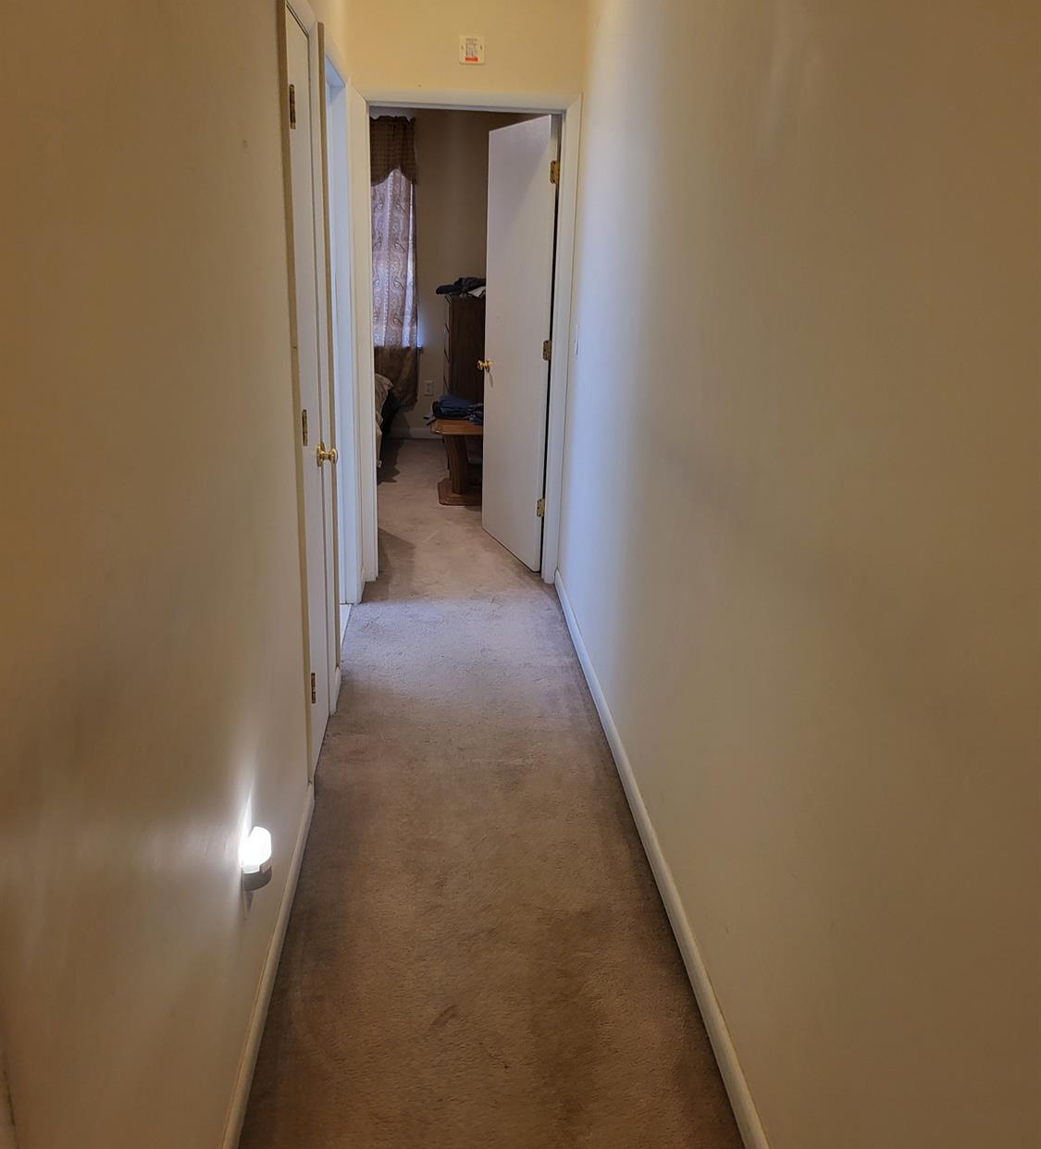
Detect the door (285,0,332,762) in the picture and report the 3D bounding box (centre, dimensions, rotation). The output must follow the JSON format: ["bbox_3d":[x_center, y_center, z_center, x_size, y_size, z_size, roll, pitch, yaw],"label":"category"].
[{"bbox_3d":[-0.601,-0.408,2.672,0.040,2.010,0.460,0,19,-5],"label":"door"}]

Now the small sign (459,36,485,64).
[{"bbox_3d":[-0.190,-2.064,3.788,0.100,0.100,0.010,0,19,-5],"label":"small sign"}]

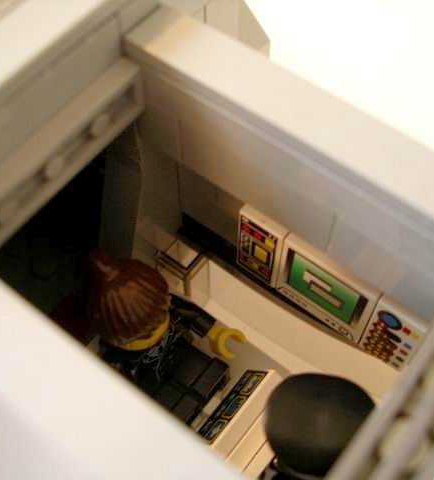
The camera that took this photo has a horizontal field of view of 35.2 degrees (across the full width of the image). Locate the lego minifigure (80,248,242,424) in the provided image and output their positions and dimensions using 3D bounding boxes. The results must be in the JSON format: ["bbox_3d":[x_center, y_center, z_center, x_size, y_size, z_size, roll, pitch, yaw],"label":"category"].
[{"bbox_3d":[-0.012,0.017,0.114,0.024,0.032,0.024,35,66,17],"label":"lego minifigure"}]

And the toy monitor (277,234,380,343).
[{"bbox_3d":[0.017,0.007,0.106,0.016,0.016,0.003,35,66,17],"label":"toy monitor"}]

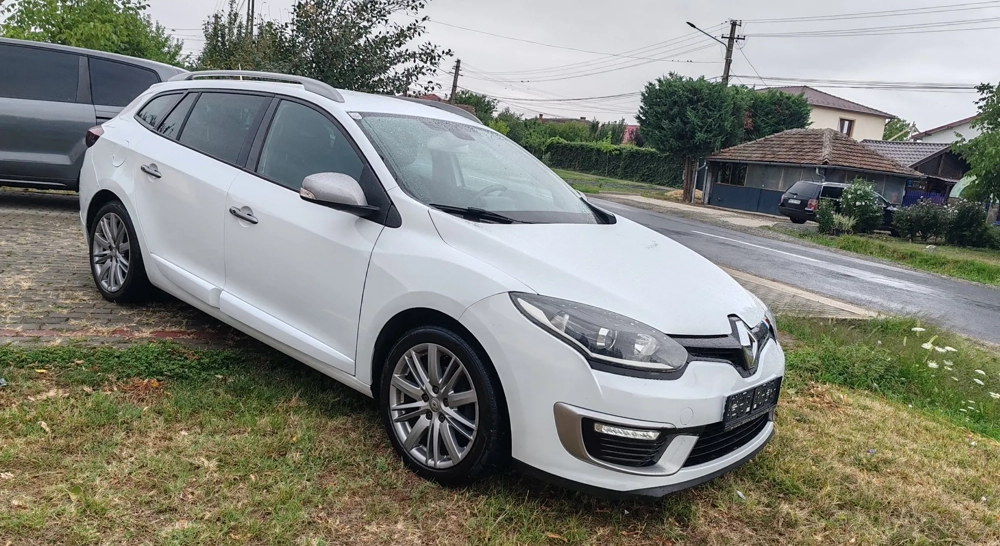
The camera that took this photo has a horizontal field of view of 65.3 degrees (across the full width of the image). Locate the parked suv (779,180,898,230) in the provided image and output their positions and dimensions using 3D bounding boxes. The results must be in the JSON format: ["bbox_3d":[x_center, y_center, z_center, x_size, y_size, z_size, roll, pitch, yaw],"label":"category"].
[{"bbox_3d":[11.930,-2.210,26.540,4.670,1.490,1.760,2,10,-19],"label":"parked suv"}]

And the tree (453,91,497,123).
[{"bbox_3d":[-2.017,-10.827,58.993,4.000,5.832,4.000,5,9,0],"label":"tree"}]

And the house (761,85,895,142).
[{"bbox_3d":[18.603,-8.615,52.148,7.856,7.416,11.227,1,10,-23],"label":"house"}]

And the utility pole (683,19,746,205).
[{"bbox_3d":[9.920,-7.667,36.939,2.900,8.595,0.450,1,10,-24],"label":"utility pole"}]

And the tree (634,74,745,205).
[{"bbox_3d":[8.922,-6.169,36.009,4.800,5.765,4.800,1,10,-24],"label":"tree"}]

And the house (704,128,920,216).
[{"bbox_3d":[13.001,-4.245,33.084,5.089,3.608,7.263,1,10,-22],"label":"house"}]

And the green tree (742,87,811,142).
[{"bbox_3d":[14.070,-6.258,39.103,3.800,5.865,3.800,1,10,-24],"label":"green tree"}]

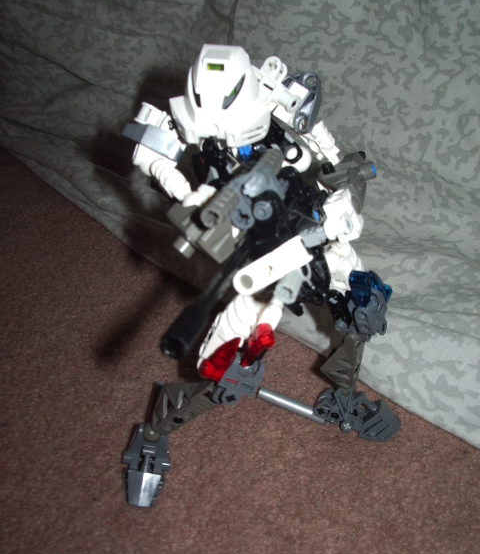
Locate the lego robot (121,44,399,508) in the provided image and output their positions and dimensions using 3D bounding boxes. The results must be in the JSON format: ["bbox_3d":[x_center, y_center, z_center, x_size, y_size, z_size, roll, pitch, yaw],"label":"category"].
[{"bbox_3d":[0.013,0.014,0.302,0.152,0.210,0.120,-3,35,-4],"label":"lego robot"}]

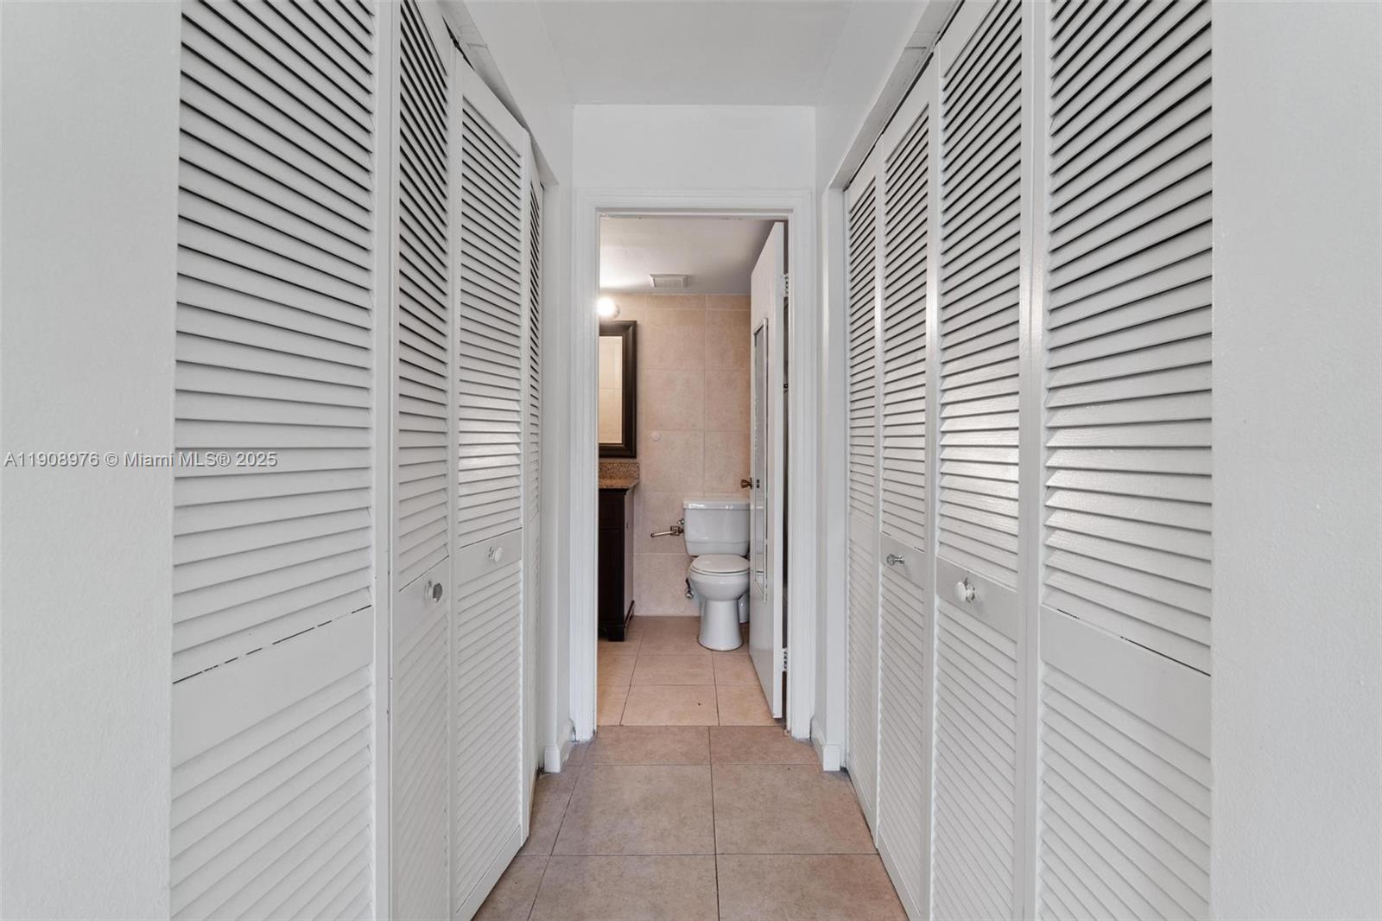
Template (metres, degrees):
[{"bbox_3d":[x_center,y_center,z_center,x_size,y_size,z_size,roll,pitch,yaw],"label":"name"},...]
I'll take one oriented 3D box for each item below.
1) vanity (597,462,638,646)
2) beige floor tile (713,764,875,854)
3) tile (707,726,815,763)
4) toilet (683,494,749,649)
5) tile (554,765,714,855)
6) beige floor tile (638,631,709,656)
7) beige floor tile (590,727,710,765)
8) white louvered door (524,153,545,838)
[{"bbox_3d":[-0.738,0.540,3.549,0.800,1.000,0.500,0,2,0],"label":"vanity"},{"bbox_3d":[0.296,1.093,1.821,0.452,0.010,0.455,0,2,0],"label":"beige floor tile"},{"bbox_3d":[0.270,1.084,2.188,0.400,0.010,0.280,0,2,0],"label":"tile"},{"bbox_3d":[0.168,0.655,3.458,0.440,0.780,0.690,0,2,0],"label":"toilet"},{"bbox_3d":[-0.159,1.092,1.820,0.457,0.010,0.455,0,2,0],"label":"tile"},{"bbox_3d":[-0.084,1.053,3.316,0.404,0.010,0.404,0,2,0],"label":"beige floor tile"},{"bbox_3d":[-0.158,1.082,2.190,0.455,0.010,0.280,0,2,0],"label":"beige floor tile"},{"bbox_3d":[-0.501,0.076,1.798,0.030,1.990,0.335,0,2,-10],"label":"white louvered door"}]

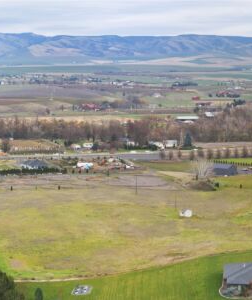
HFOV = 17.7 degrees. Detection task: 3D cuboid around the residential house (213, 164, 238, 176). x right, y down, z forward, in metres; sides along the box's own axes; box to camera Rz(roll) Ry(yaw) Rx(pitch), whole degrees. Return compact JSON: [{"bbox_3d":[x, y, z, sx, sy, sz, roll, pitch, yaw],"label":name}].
[{"bbox_3d":[55.208,11.343,452.000,11.000,5.700,12.200,3,7,27],"label":"residential house"}]

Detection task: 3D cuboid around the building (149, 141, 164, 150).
[{"bbox_3d":[26.187,-3.838,690.000,12.500,5.500,9.000,-1,6,-6],"label":"building"}]

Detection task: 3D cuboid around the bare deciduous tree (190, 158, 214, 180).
[{"bbox_3d":[39.248,10.004,415.000,11.800,10.500,11.000,0,6,0],"label":"bare deciduous tree"}]

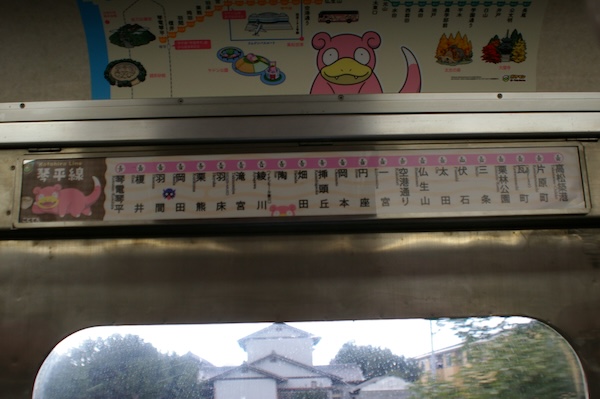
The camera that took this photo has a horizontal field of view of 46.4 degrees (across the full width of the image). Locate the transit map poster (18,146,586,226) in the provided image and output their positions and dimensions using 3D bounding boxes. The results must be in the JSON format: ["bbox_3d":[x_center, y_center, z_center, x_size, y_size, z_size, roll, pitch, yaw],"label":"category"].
[{"bbox_3d":[0.011,-0.026,1.177,0.955,0.120,0.030,-1,-14,-2],"label":"transit map poster"}]

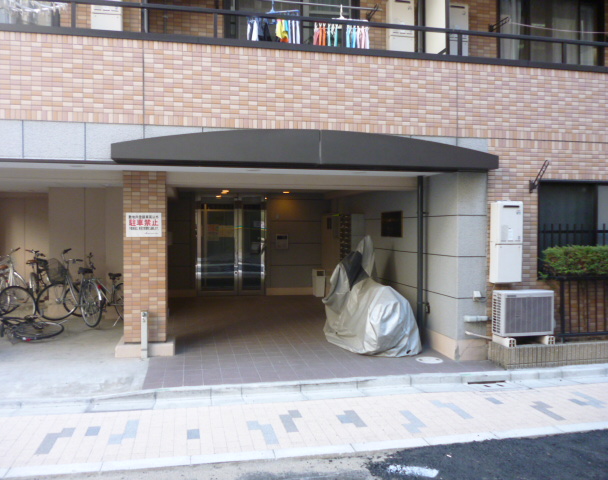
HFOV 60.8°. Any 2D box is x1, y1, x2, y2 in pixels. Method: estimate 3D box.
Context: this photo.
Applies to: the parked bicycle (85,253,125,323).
[{"bbox_3d":[-3.220,0.804,8.420,1.650,1.060,0.550,1,1,33],"label":"parked bicycle"}]

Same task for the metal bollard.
[{"bbox_3d":[-1.912,1.137,6.204,0.077,0.575,0.077,0,1,-11],"label":"metal bollard"}]

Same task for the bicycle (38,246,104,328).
[{"bbox_3d":[-3.660,0.766,8.280,1.700,1.140,0.560,1,1,40],"label":"bicycle"}]

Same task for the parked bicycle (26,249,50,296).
[{"bbox_3d":[-5.050,0.747,9.700,0.550,1.100,1.650,0,1,-25],"label":"parked bicycle"}]

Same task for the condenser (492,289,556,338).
[{"bbox_3d":[2.617,0.865,6.175,0.650,0.510,0.250,0,1,-11],"label":"condenser"}]

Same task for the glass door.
[{"bbox_3d":[-1.603,0.121,11.508,1.524,2.193,0.100,0,1,-11],"label":"glass door"}]

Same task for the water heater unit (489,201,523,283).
[{"bbox_3d":[2.448,0.024,6.239,0.325,0.950,0.200,0,1,-11],"label":"water heater unit"}]

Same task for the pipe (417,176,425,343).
[{"bbox_3d":[1.584,0.275,7.040,0.085,2.275,0.085,0,1,-11],"label":"pipe"}]

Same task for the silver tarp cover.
[{"bbox_3d":[0.890,0.708,7.211,0.800,1.440,1.600,0,1,-25],"label":"silver tarp cover"}]

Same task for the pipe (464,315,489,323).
[{"bbox_3d":[2.081,0.947,6.237,0.320,0.078,0.078,0,1,-11],"label":"pipe"}]

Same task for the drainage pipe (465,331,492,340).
[{"bbox_3d":[2.085,1.140,6.165,0.320,0.050,0.040,1,1,28],"label":"drainage pipe"}]

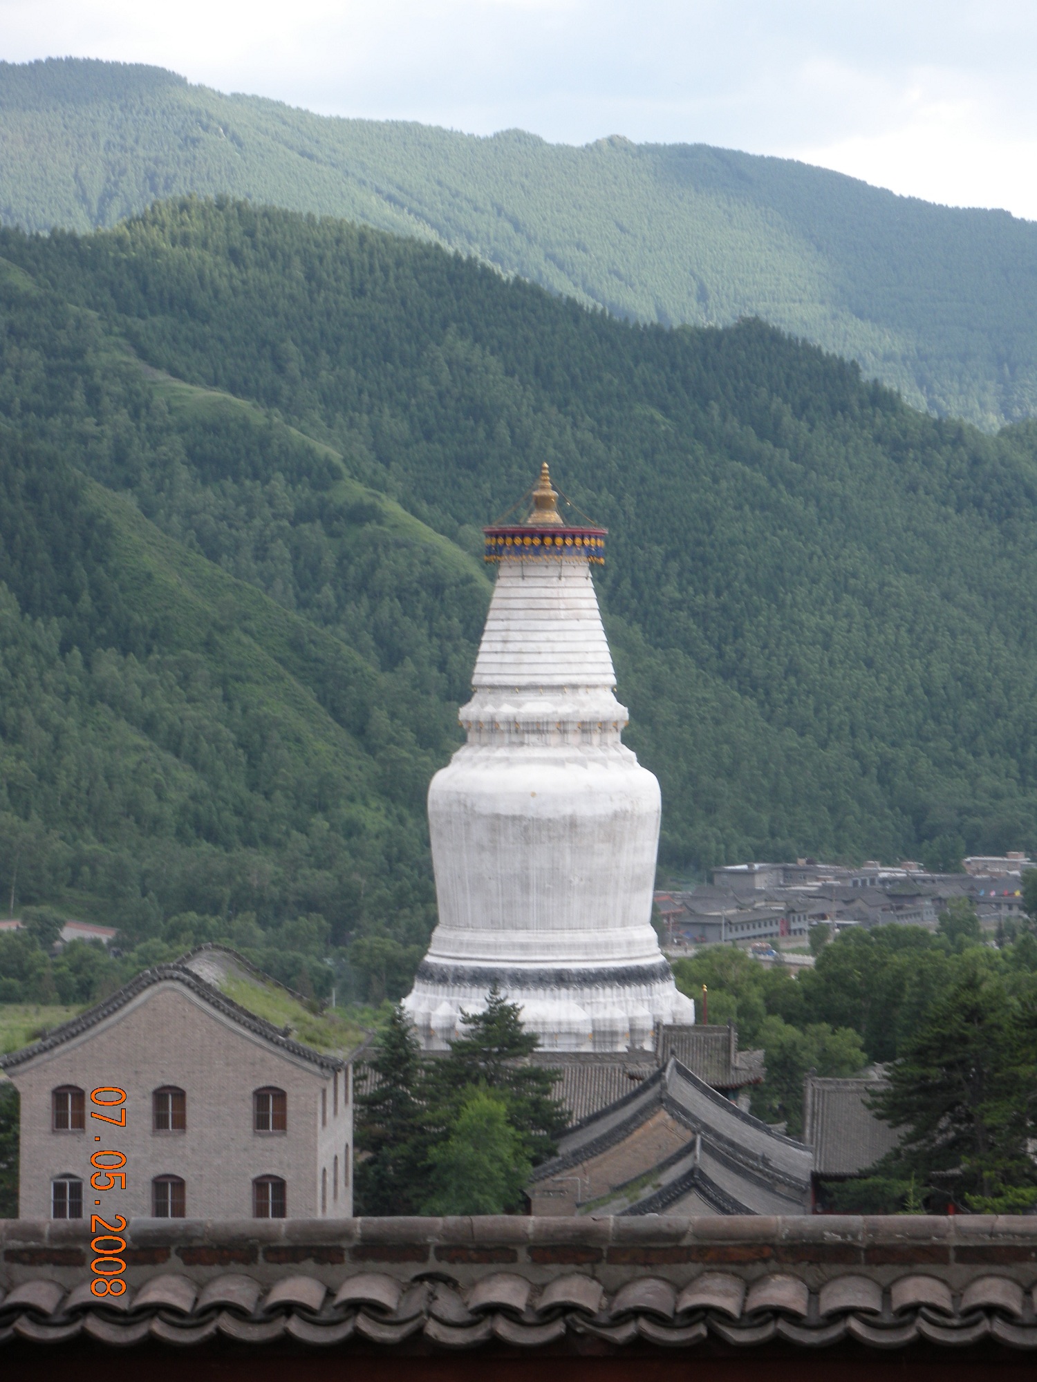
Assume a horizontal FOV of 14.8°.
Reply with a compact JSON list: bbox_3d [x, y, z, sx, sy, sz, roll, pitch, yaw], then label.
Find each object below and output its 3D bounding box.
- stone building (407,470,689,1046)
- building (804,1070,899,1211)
[{"bbox_3d":[2.030,9.100,295.000,22.500,52.000,22.500,0,0,5],"label":"stone building"},{"bbox_3d":[20.200,24.000,210.000,10.800,8.400,9.500,0,0,3],"label":"building"}]

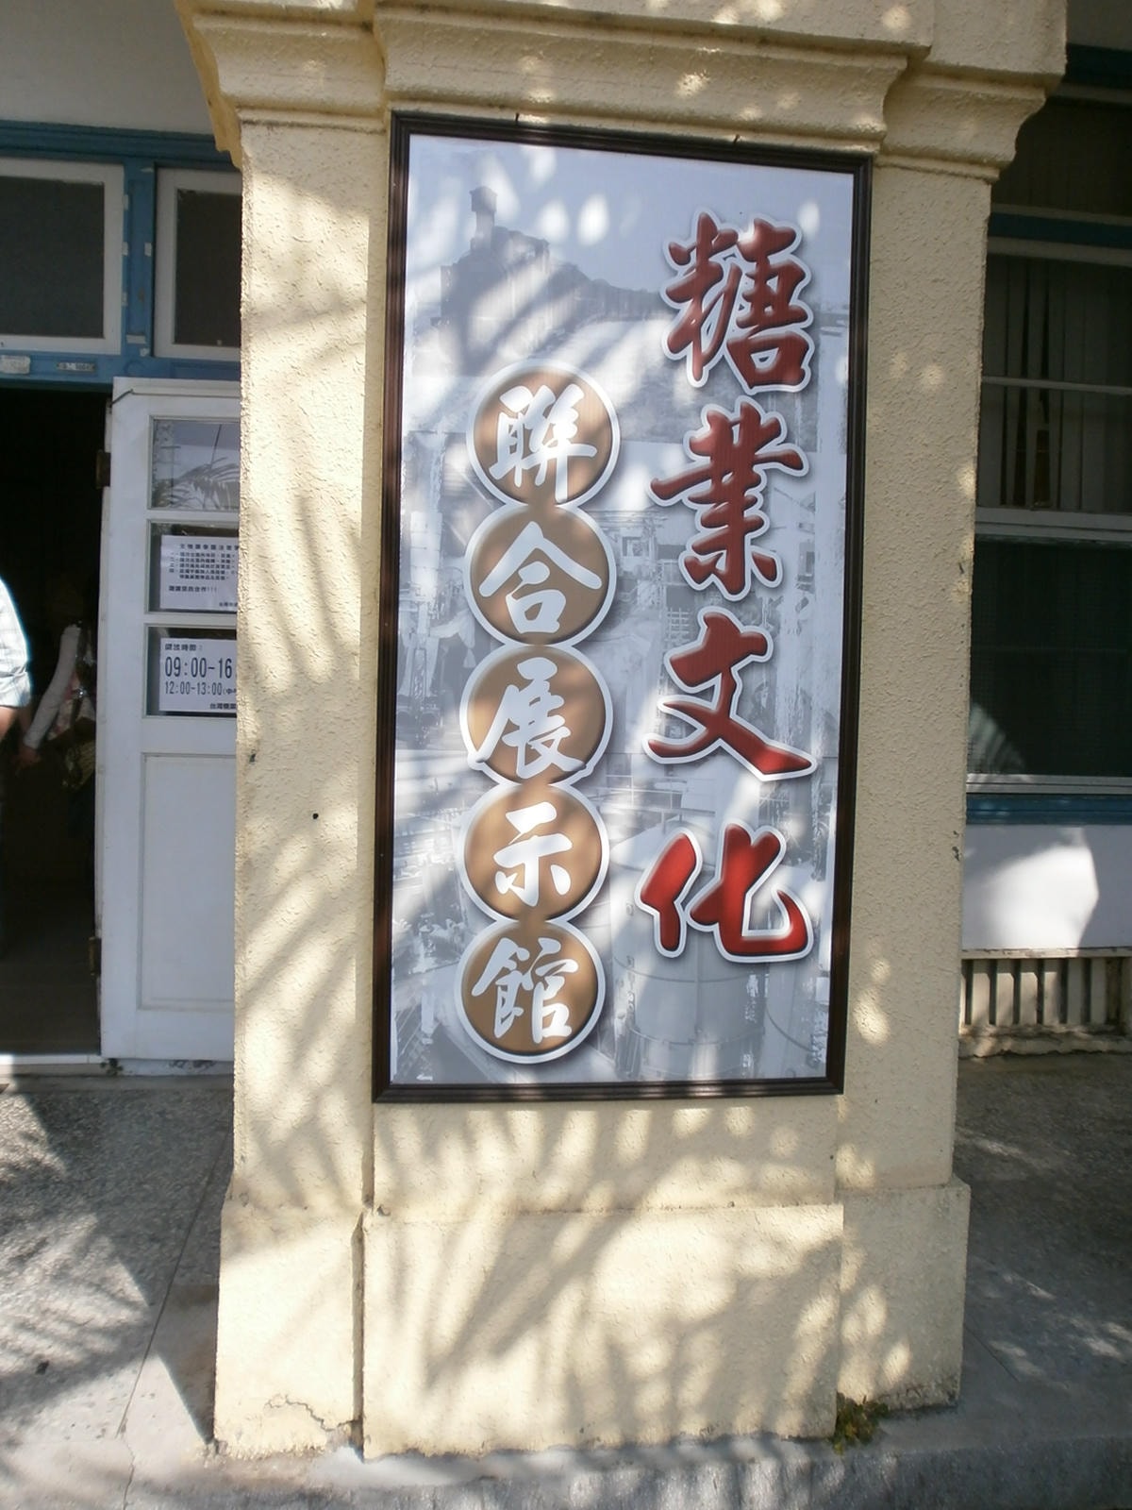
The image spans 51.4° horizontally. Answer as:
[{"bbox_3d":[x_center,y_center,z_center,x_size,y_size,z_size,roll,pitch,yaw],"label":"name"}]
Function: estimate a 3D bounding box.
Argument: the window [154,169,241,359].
[{"bbox_3d":[-0.926,-1.470,3.584,0.620,0.553,0.050,1,2,-8],"label":"window"}]

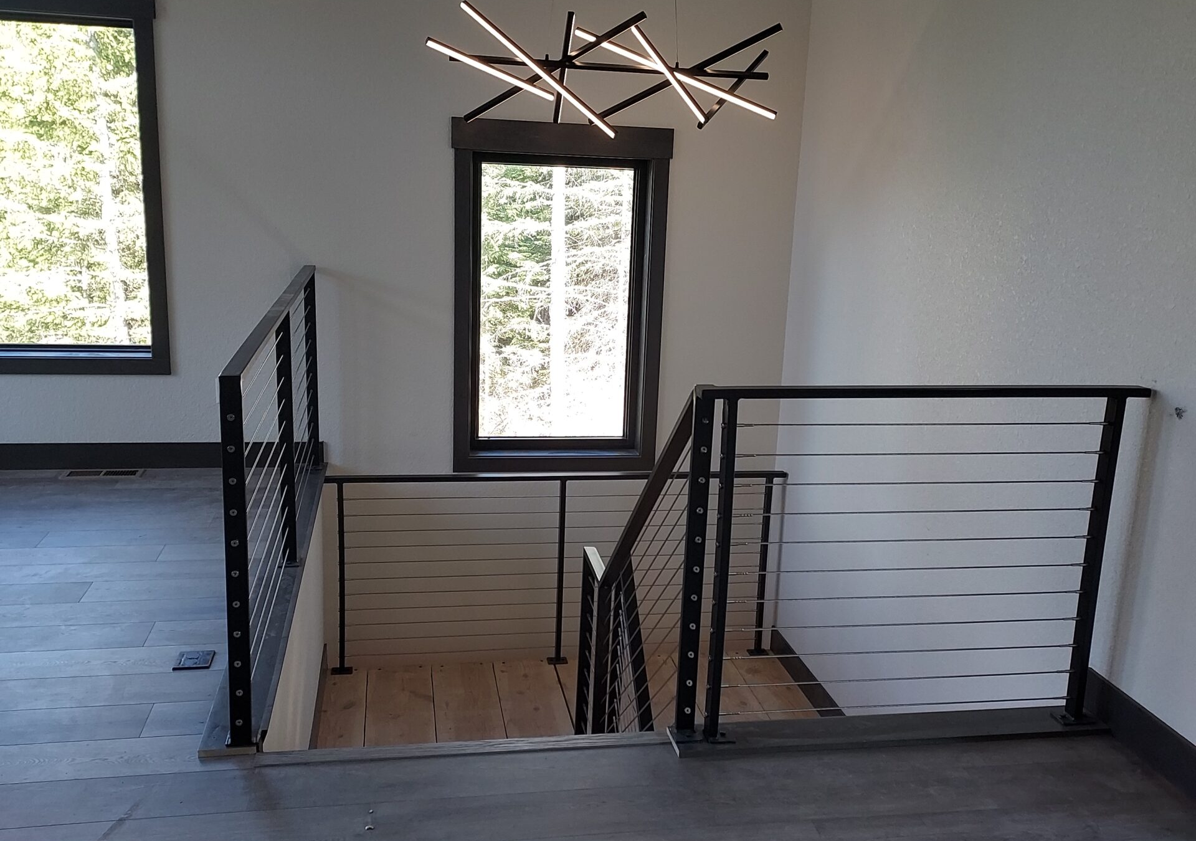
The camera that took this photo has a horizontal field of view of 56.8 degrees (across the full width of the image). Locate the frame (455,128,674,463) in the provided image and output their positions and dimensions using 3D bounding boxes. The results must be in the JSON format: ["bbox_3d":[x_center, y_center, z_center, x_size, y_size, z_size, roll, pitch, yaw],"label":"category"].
[{"bbox_3d":[-0.199,-0.584,5.454,1.058,1.697,0.130,0,13,-11],"label":"frame"}]

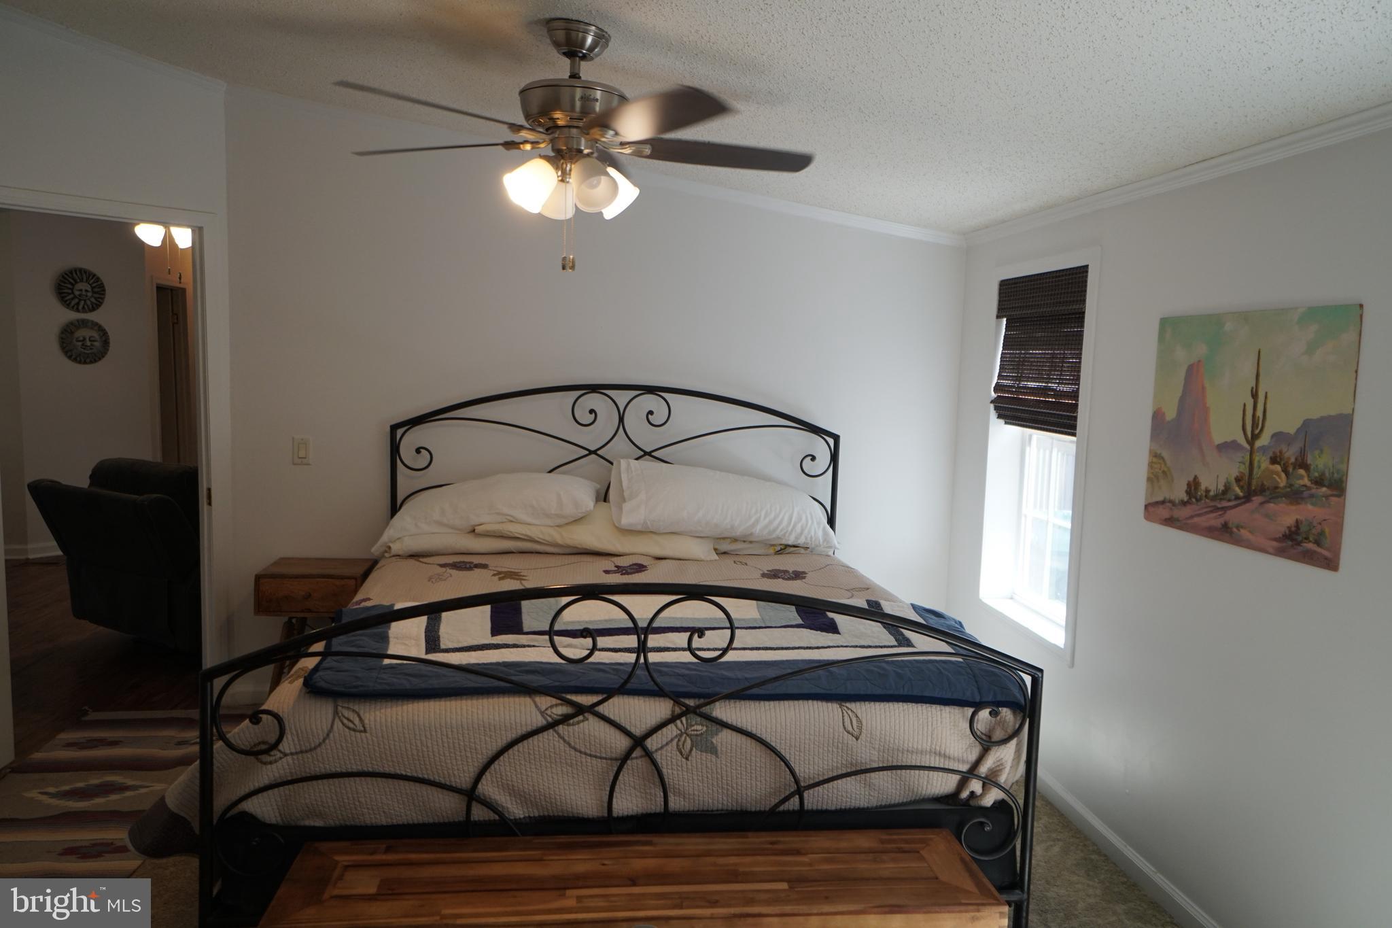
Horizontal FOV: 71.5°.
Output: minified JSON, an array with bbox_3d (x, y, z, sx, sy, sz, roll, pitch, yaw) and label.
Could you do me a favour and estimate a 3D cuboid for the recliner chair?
[{"bbox_3d":[-2.780,0.480,5.161,0.910,0.960,0.950,5,7,33],"label":"recliner chair"}]

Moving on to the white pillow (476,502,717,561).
[{"bbox_3d":[-0.396,0.264,4.065,0.920,0.150,0.460,6,10,-7],"label":"white pillow"}]

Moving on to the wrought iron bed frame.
[{"bbox_3d":[-0.243,0.473,3.335,2.020,1.471,2.123,1,5,-6],"label":"wrought iron bed frame"}]

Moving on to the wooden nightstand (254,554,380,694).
[{"bbox_3d":[-1.606,0.764,4.135,0.410,0.654,0.350,1,5,-6],"label":"wooden nightstand"}]

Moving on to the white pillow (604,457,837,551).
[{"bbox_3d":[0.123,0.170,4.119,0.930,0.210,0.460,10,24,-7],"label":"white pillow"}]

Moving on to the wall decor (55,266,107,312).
[{"bbox_3d":[-4.583,-1.301,7.218,0.040,0.335,0.335,6,7,39],"label":"wall decor"}]

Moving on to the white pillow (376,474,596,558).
[{"bbox_3d":[-0.852,0.183,4.019,0.910,0.190,0.460,-7,19,-5],"label":"white pillow"}]

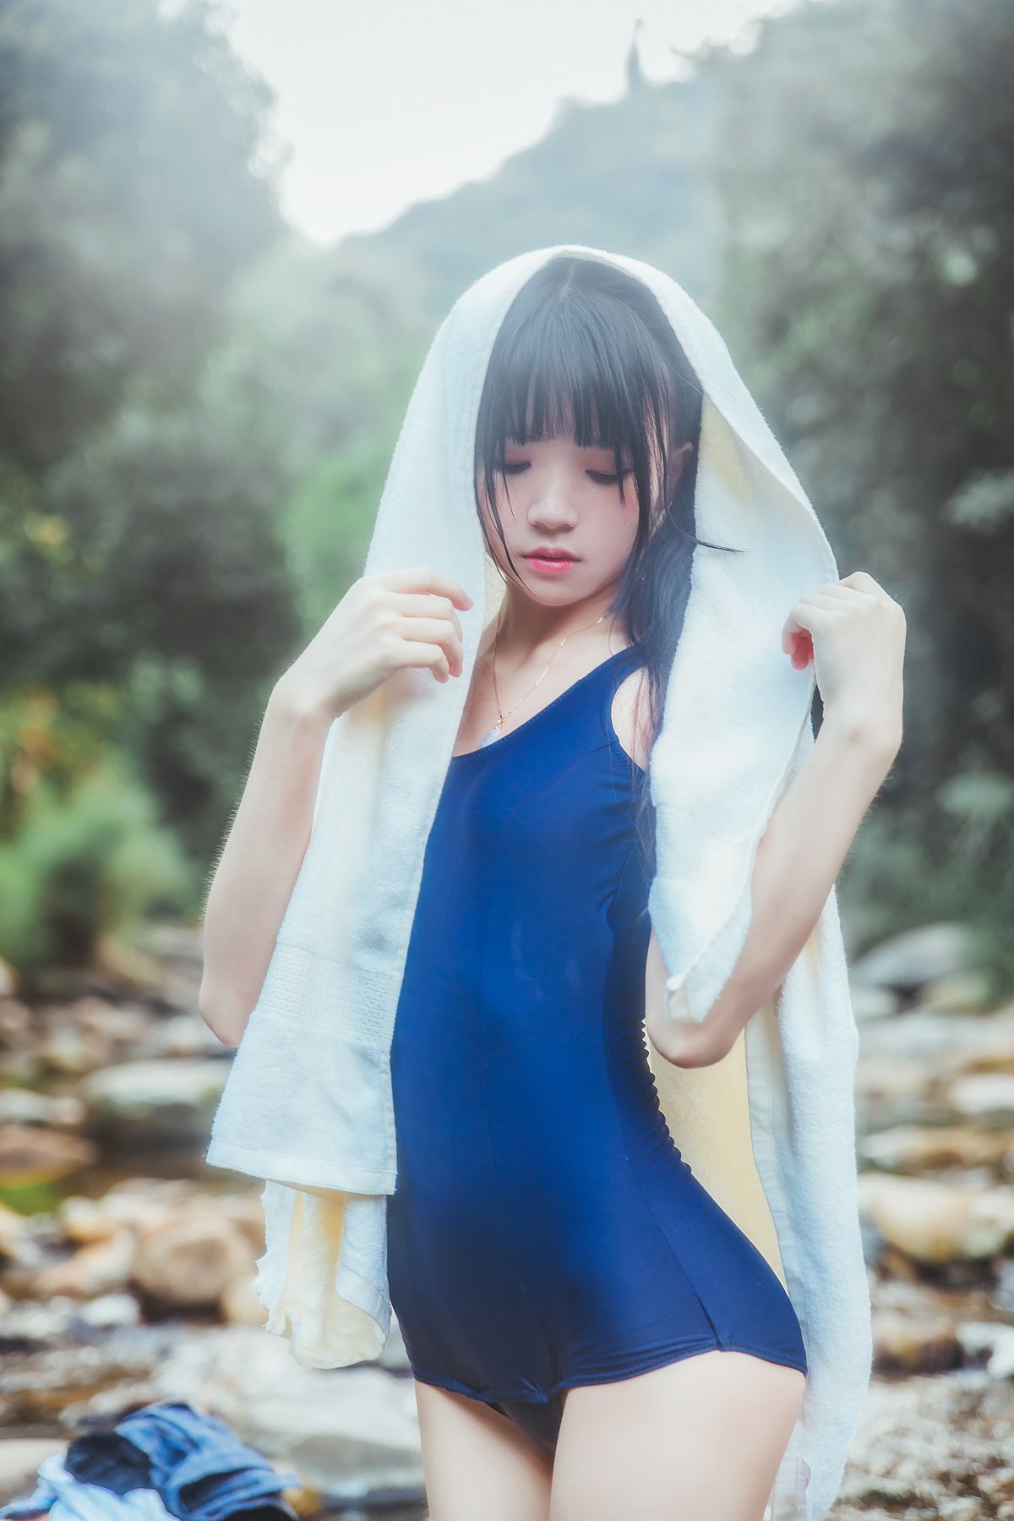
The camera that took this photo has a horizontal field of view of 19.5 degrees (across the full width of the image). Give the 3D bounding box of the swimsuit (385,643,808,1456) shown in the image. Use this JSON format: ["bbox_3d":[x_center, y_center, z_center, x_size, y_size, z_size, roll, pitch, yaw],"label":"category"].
[{"bbox_3d":[0.063,0.202,2.070,0.310,0.565,0.240,2,3,37],"label":"swimsuit"}]

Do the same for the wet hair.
[{"bbox_3d":[0.064,-0.140,2.080,0.200,0.430,0.230,1,2,23],"label":"wet hair"}]

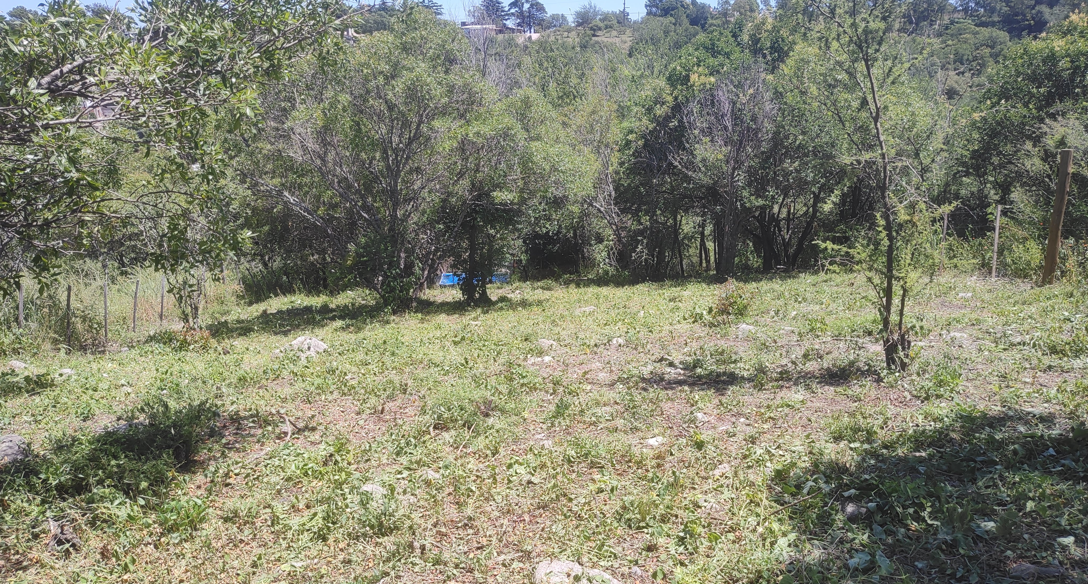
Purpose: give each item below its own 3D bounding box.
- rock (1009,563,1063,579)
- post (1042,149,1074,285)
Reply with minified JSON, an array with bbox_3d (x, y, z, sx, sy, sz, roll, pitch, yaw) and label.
[{"bbox_3d":[1.905,1.081,2.800,0.185,0.045,0.090,2,7,12],"label":"rock"},{"bbox_3d":[6.965,-1.020,9.800,0.150,1.830,0.150,4,7,0],"label":"post"}]

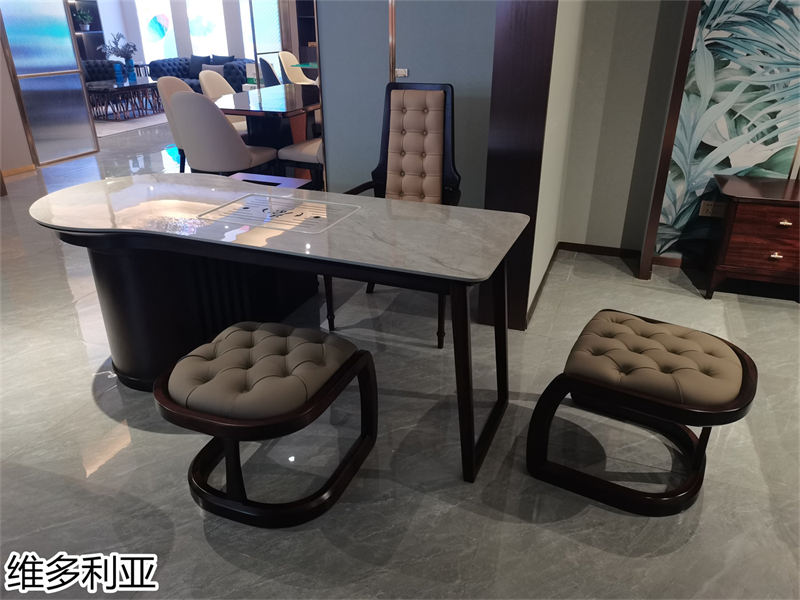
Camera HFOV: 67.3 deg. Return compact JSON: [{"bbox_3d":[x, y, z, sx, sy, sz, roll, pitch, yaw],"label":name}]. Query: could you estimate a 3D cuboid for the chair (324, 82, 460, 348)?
[{"bbox_3d":[0.015,-0.410,2.780,0.585,1.084,0.585,8,26,18],"label":"chair"}]

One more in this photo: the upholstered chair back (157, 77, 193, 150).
[{"bbox_3d":[-1.866,-1.671,5.271,0.320,0.520,0.500,9,27,20],"label":"upholstered chair back"}]

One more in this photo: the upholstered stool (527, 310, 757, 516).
[{"bbox_3d":[0.769,0.333,1.918,0.545,0.450,0.521,16,29,32],"label":"upholstered stool"}]

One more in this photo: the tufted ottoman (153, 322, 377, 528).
[{"bbox_3d":[-0.396,0.352,1.884,0.521,0.450,0.565,10,26,20],"label":"tufted ottoman"}]

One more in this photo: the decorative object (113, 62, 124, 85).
[{"bbox_3d":[-4.555,-3.662,9.707,0.150,0.290,0.150,-12,27,-23],"label":"decorative object"}]

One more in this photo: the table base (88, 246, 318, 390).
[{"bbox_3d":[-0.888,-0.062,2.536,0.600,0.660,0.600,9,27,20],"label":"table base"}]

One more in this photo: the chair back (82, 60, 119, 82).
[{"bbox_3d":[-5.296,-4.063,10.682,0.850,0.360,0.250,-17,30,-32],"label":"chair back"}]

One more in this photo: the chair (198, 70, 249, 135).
[{"bbox_3d":[-1.617,-1.791,6.022,0.600,0.900,0.520,9,26,20],"label":"chair"}]

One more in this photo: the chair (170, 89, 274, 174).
[{"bbox_3d":[-1.307,-1.095,4.502,0.520,0.900,0.620,10,27,22],"label":"chair"}]

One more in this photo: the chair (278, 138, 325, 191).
[{"bbox_3d":[-0.517,-1.152,4.598,0.580,0.900,0.520,9,27,20],"label":"chair"}]

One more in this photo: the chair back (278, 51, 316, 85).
[{"bbox_3d":[-1.647,-3.578,9.911,0.600,0.900,0.520,15,29,30],"label":"chair back"}]

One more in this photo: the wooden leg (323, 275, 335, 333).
[{"bbox_3d":[-0.333,-0.040,2.795,0.040,0.400,0.040,8,26,16],"label":"wooden leg"}]

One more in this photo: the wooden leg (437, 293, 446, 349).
[{"bbox_3d":[0.196,0.030,2.640,0.040,0.400,0.040,8,26,16],"label":"wooden leg"}]

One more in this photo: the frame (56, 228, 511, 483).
[{"bbox_3d":[-0.486,0.025,2.292,1.782,0.705,0.718,9,26,20],"label":"frame"}]

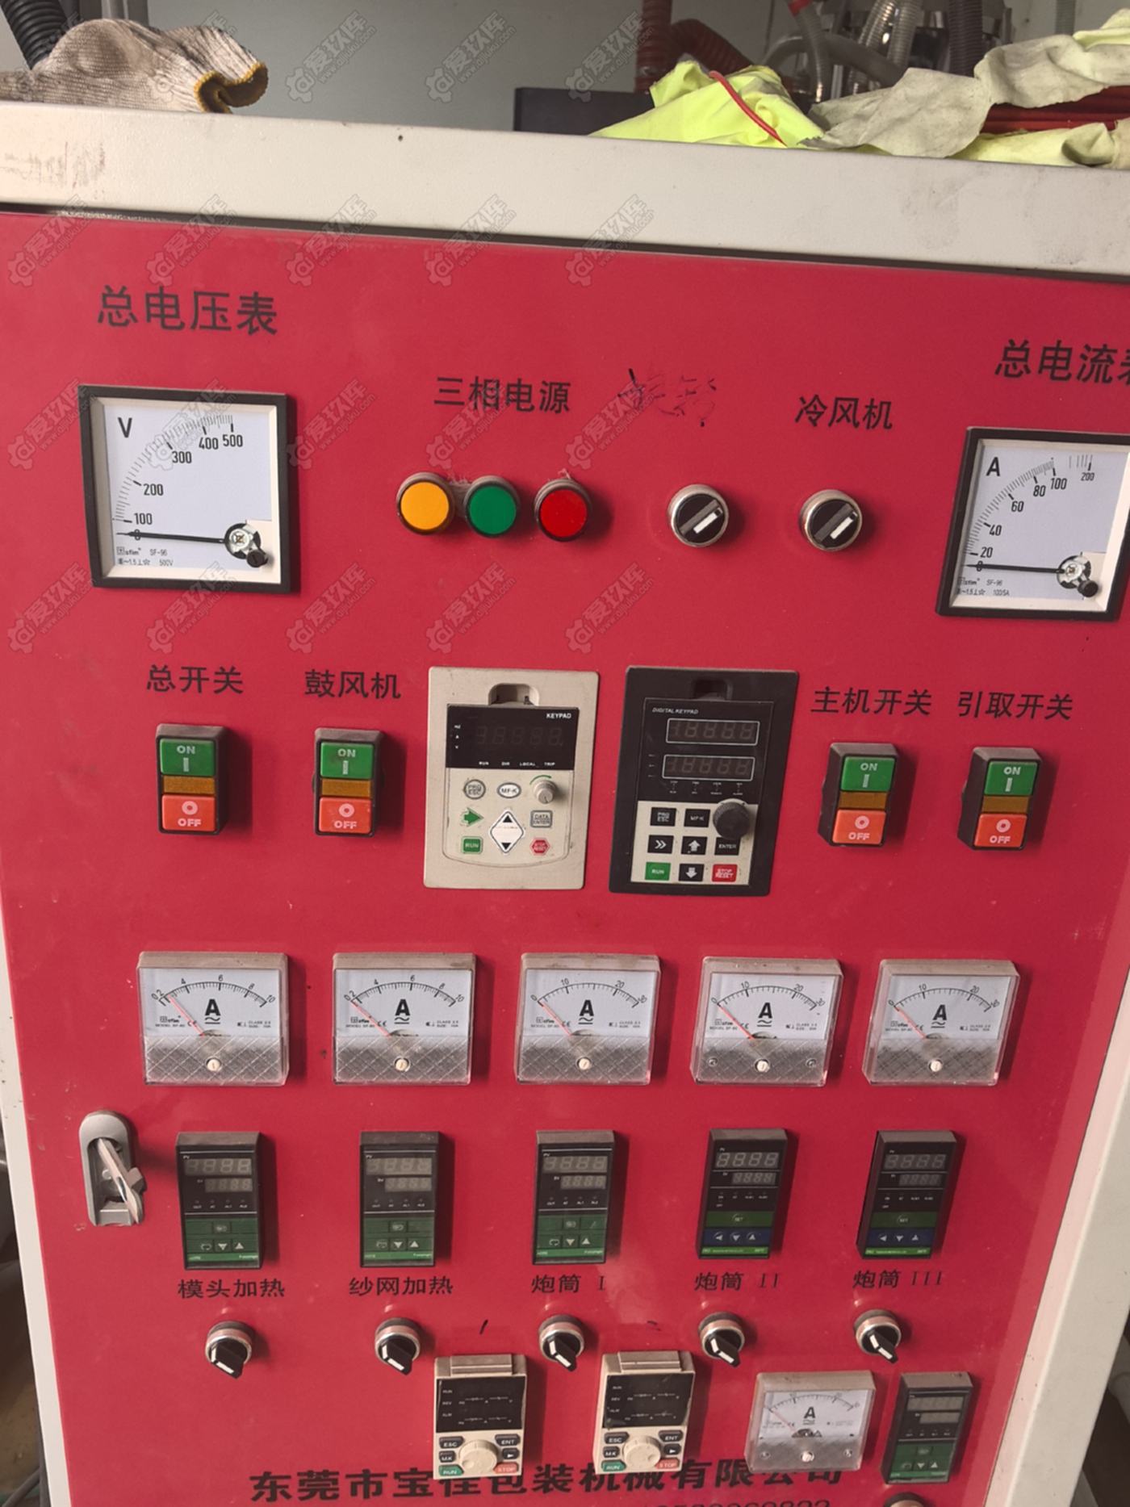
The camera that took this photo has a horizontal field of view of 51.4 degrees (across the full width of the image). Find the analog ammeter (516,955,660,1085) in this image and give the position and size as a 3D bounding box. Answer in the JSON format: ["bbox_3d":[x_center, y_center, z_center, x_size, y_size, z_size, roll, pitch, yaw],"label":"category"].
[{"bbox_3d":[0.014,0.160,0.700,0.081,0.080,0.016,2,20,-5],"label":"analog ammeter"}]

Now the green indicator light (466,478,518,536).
[{"bbox_3d":[-0.037,-0.124,0.590,0.029,0.029,0.017,2,20,-5],"label":"green indicator light"}]

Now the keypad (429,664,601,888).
[{"bbox_3d":[-0.030,0.018,0.646,0.090,0.130,0.015,2,21,-5],"label":"keypad"}]

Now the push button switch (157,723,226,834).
[{"bbox_3d":[-0.199,0.014,0.628,0.031,0.055,0.021,2,21,-5],"label":"push button switch"}]

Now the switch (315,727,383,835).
[{"bbox_3d":[-0.117,0.016,0.635,0.031,0.055,0.021,2,21,-5],"label":"switch"}]

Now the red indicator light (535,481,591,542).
[{"bbox_3d":[0.000,-0.122,0.595,0.029,0.029,0.014,2,21,-5],"label":"red indicator light"}]

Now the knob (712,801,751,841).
[{"bbox_3d":[0.094,0.038,0.660,0.019,0.019,0.011,2,20,-5],"label":"knob"}]

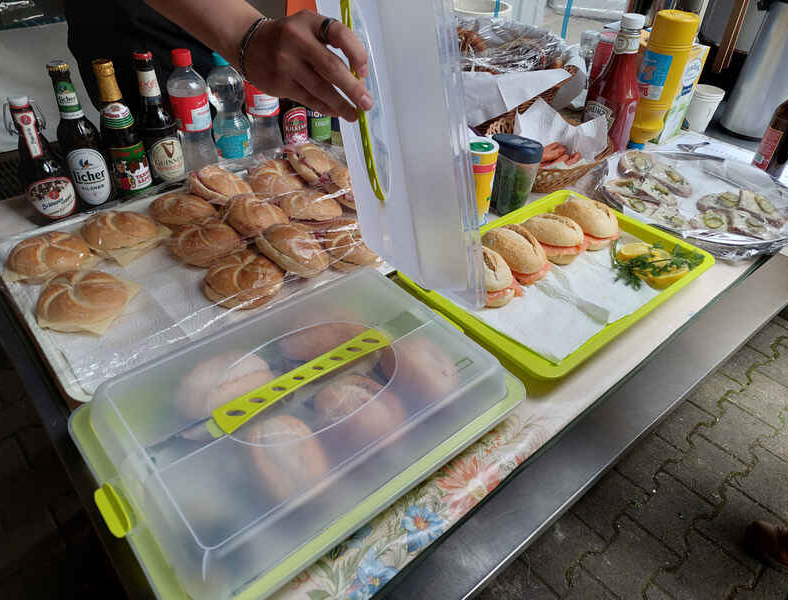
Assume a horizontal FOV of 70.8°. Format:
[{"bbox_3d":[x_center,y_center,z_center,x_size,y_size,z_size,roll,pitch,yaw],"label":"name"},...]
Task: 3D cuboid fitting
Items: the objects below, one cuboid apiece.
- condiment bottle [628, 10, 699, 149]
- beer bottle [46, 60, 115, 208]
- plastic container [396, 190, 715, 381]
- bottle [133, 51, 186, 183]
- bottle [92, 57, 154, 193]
[{"bbox_3d":[0.601,-0.491,1.238,0.082,0.266,0.082,-25,44,-32],"label":"condiment bottle"},{"bbox_3d":[-0.512,-0.264,0.904,0.062,0.232,0.062,-18,42,-24],"label":"beer bottle"},{"bbox_3d":[0.236,-0.039,0.801,0.410,0.034,0.285,-26,44,-32],"label":"plastic container"},{"bbox_3d":[-0.433,-0.333,1.018,0.062,0.229,0.062,-20,41,-27],"label":"bottle"},{"bbox_3d":[-0.484,-0.303,0.980,0.062,0.225,0.062,-19,40,-25],"label":"bottle"}]

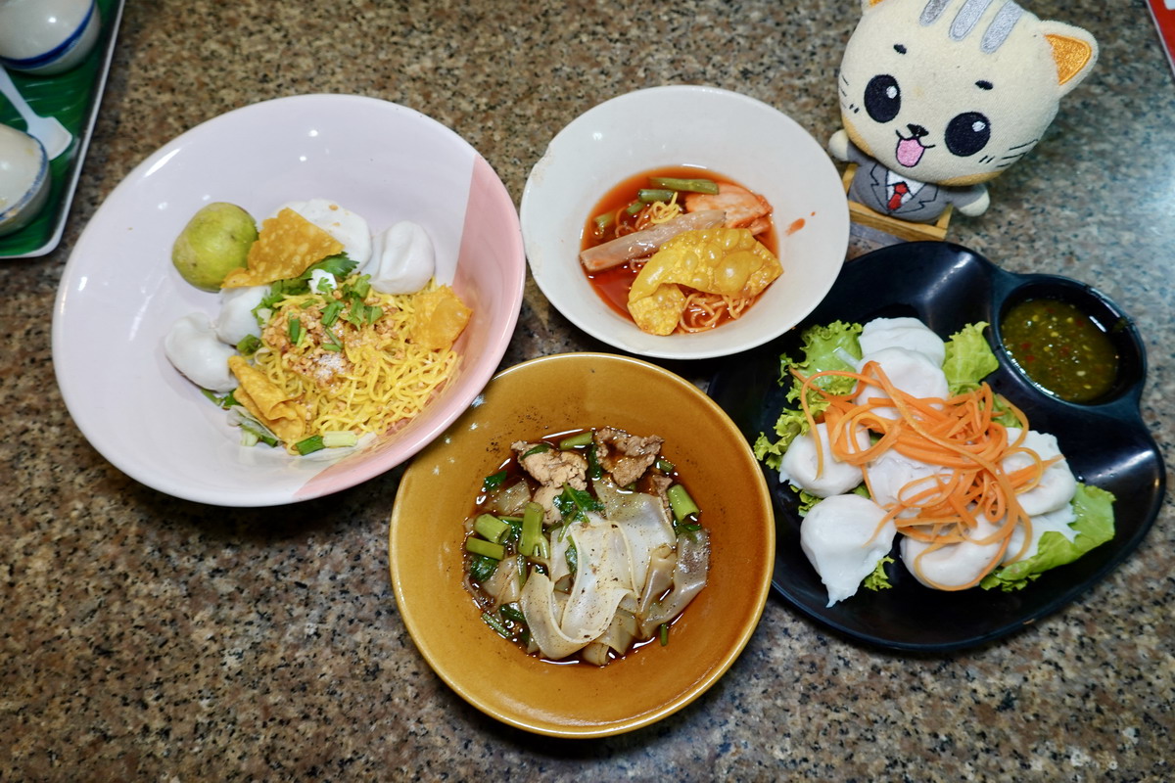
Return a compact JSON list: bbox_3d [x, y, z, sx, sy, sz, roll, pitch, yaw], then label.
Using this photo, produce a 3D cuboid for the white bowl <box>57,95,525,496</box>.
[{"bbox_3d":[-0.143,-0.039,0.419,0.229,0.085,0.229,-1,67,2],"label":"white bowl"}]

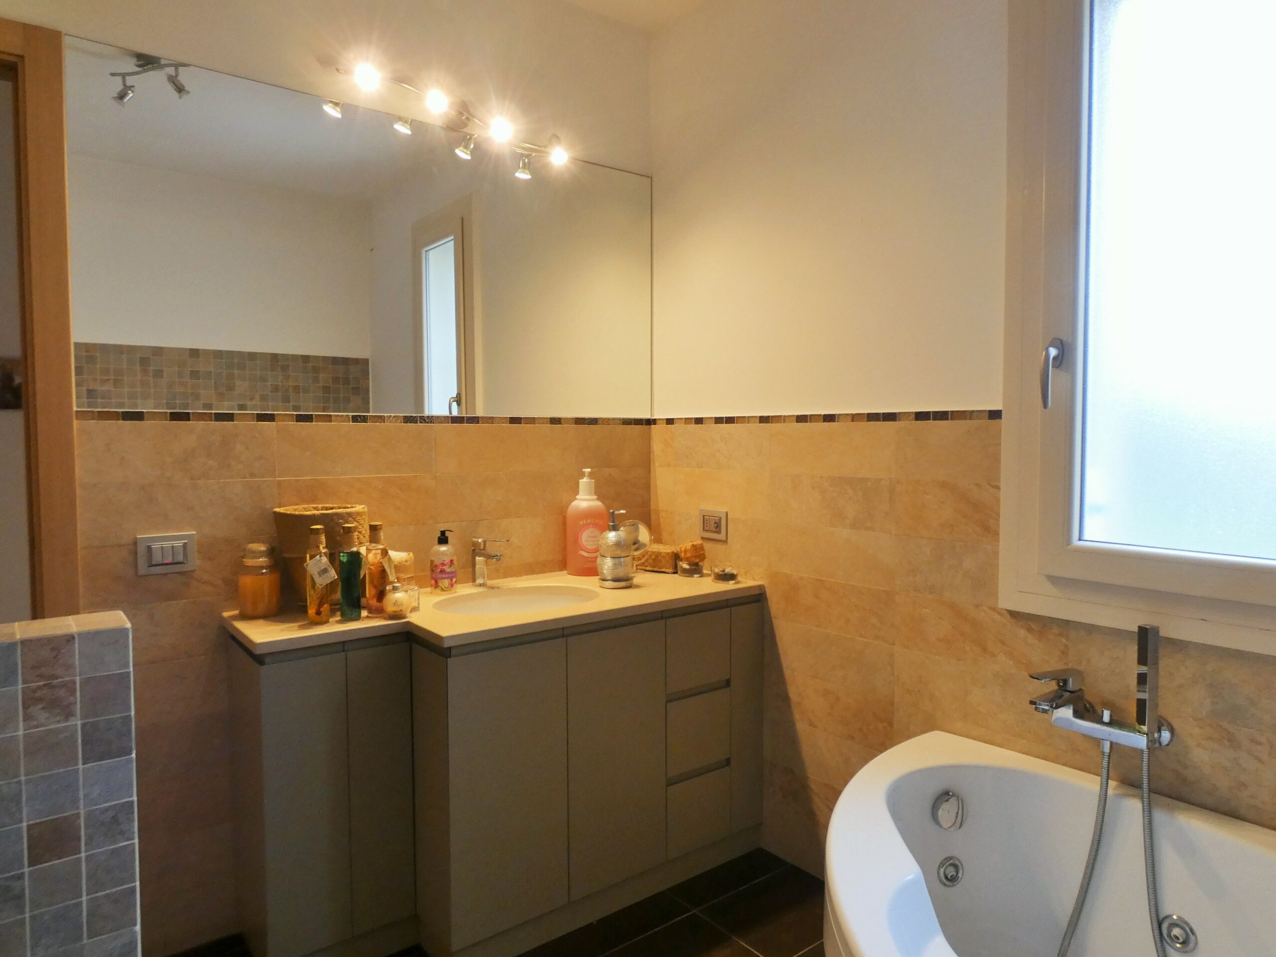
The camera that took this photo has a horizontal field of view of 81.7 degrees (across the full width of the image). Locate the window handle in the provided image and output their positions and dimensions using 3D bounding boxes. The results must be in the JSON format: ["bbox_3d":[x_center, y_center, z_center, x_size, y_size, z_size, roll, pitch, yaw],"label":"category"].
[{"bbox_3d":[0.907,-0.232,1.621,0.060,0.158,0.034,-3,4,-41],"label":"window handle"}]

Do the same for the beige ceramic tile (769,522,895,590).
[{"bbox_3d":[0.572,0.225,2.211,0.010,0.156,0.440,-3,4,-41],"label":"beige ceramic tile"}]

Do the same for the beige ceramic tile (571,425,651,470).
[{"bbox_3d":[-0.102,-0.111,2.670,0.370,0.156,0.010,-2,4,-35],"label":"beige ceramic tile"}]

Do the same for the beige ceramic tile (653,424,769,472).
[{"bbox_3d":[0.234,-0.104,2.494,0.010,0.150,0.510,-3,4,-41],"label":"beige ceramic tile"}]

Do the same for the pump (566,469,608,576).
[{"bbox_3d":[-0.173,0.145,2.480,0.143,0.360,0.120,-1,3,-17],"label":"pump"}]

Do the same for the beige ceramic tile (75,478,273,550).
[{"bbox_3d":[-1.157,0.085,1.887,0.430,0.150,0.010,-2,4,-34],"label":"beige ceramic tile"}]

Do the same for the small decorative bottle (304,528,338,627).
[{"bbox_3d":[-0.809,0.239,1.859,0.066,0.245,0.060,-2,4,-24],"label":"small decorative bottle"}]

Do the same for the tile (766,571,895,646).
[{"bbox_3d":[0.572,0.380,2.221,0.010,0.156,0.444,-3,4,-41],"label":"tile"}]

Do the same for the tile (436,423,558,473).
[{"bbox_3d":[-0.442,-0.096,2.368,0.430,0.150,0.010,-2,4,-34],"label":"tile"}]

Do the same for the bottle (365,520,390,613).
[{"bbox_3d":[-0.682,0.236,1.919,0.060,0.243,0.060,-1,3,-20],"label":"bottle"}]

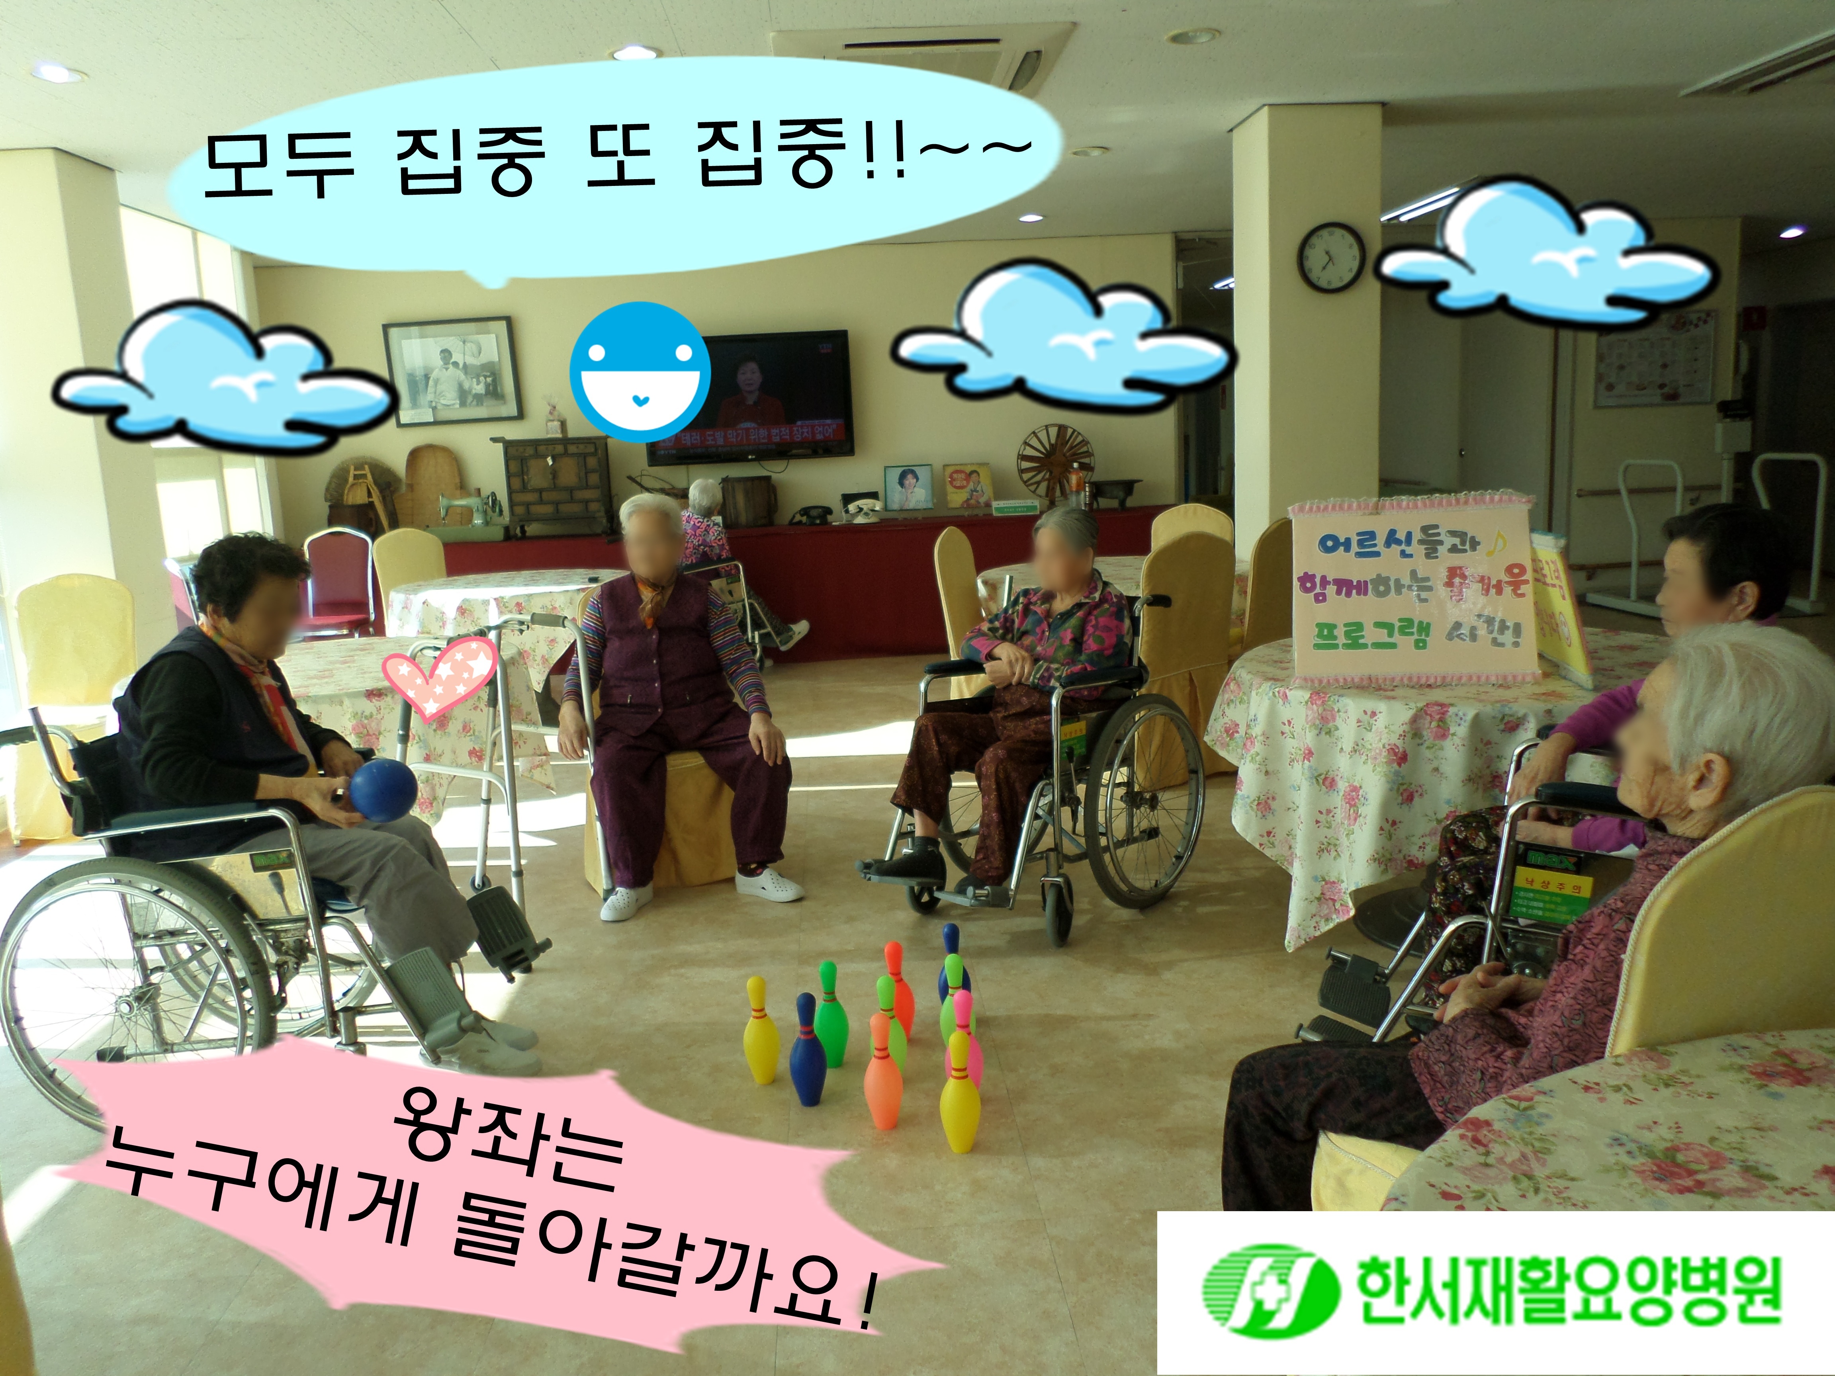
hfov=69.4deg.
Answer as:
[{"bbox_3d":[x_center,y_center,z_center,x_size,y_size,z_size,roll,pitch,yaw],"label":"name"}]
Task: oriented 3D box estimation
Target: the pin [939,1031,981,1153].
[{"bbox_3d":[0.080,0.738,2.417,0.076,0.232,0.076,-3,10,0],"label":"pin"}]

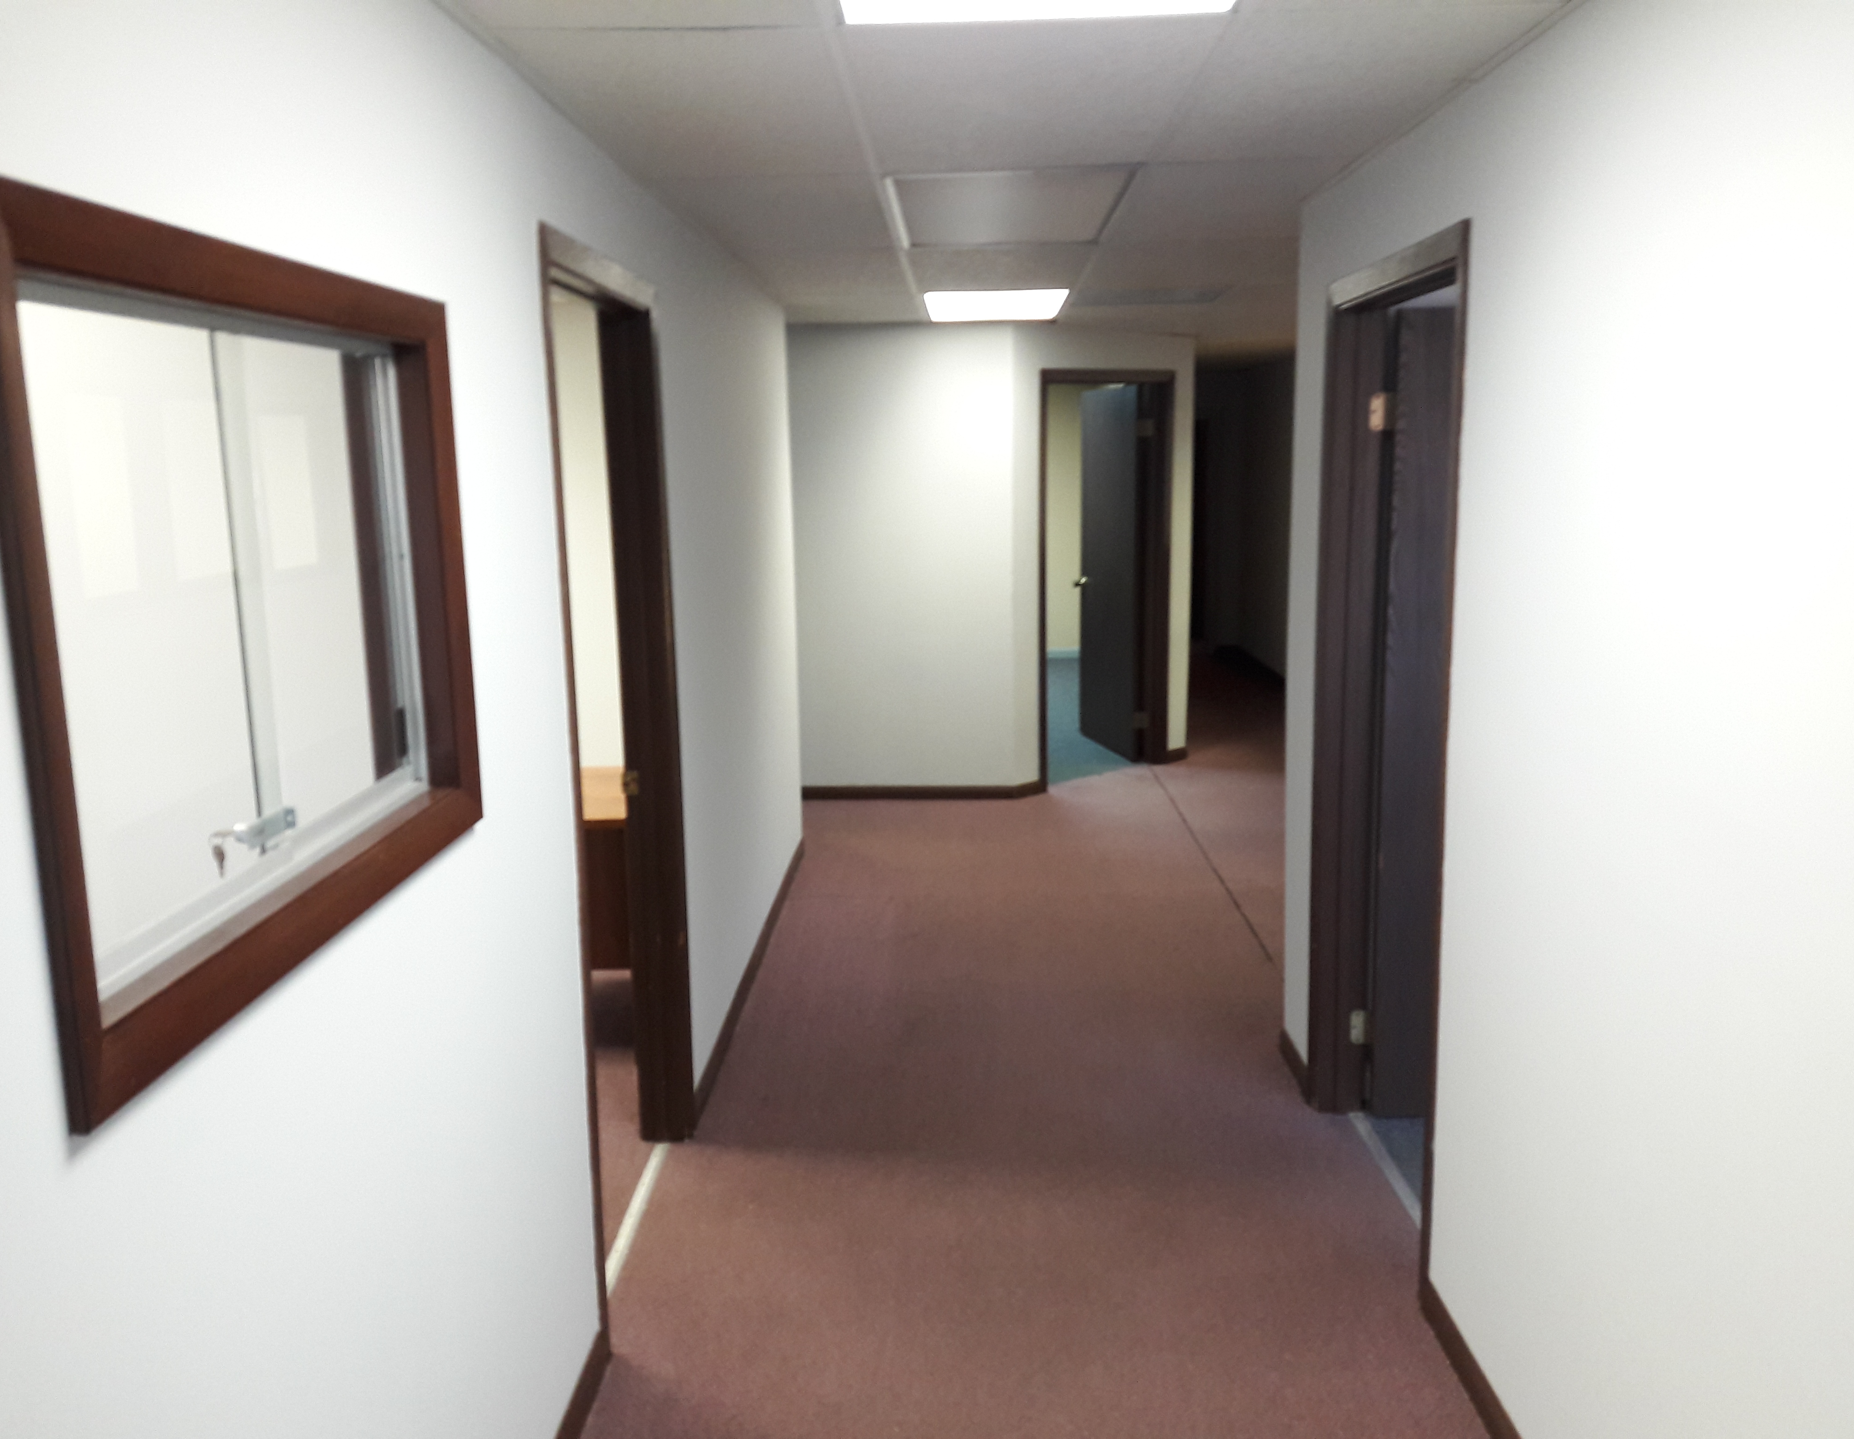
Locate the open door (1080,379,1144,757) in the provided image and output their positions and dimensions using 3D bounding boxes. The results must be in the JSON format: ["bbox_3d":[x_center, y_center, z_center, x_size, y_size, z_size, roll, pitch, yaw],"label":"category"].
[{"bbox_3d":[1.055,-0.846,8.957,0.050,2.060,0.920,-3,9,-13],"label":"open door"}]

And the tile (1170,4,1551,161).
[{"bbox_3d":[0.735,-1.197,2.991,0.494,0.020,1.220,-1,9,2],"label":"tile"}]

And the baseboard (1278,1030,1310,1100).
[{"bbox_3d":[1.022,0.947,4.296,0.015,0.082,0.380,-1,9,2],"label":"baseboard"}]

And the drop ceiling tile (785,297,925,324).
[{"bbox_3d":[-0.322,-1.760,6.628,0.570,0.018,1.230,-1,9,2],"label":"drop ceiling tile"}]

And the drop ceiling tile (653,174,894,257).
[{"bbox_3d":[-0.374,-1.350,4.144,0.539,0.018,1.220,-1,9,2],"label":"drop ceiling tile"}]

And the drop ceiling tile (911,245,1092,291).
[{"bbox_3d":[0.233,-1.556,5.330,0.610,0.018,1.220,-1,9,2],"label":"drop ceiling tile"}]

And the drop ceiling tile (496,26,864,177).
[{"bbox_3d":[-0.396,-1.179,3.022,0.551,0.020,1.220,-1,9,2],"label":"drop ceiling tile"}]

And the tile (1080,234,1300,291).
[{"bbox_3d":[0.852,-1.586,5.399,0.610,0.020,1.220,-1,9,2],"label":"tile"}]

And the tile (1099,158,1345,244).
[{"bbox_3d":[0.795,-1.391,4.195,0.554,0.020,1.220,-1,9,2],"label":"tile"}]

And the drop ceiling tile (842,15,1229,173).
[{"bbox_3d":[0.184,-1.188,3.006,0.610,0.020,1.220,-1,9,2],"label":"drop ceiling tile"}]

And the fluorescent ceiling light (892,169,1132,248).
[{"bbox_3d":[0.200,-1.363,4.126,0.600,0.060,1.210,-1,9,2],"label":"fluorescent ceiling light"}]

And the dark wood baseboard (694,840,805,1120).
[{"bbox_3d":[-0.571,0.786,5.388,0.015,0.082,2.800,-1,9,2],"label":"dark wood baseboard"}]

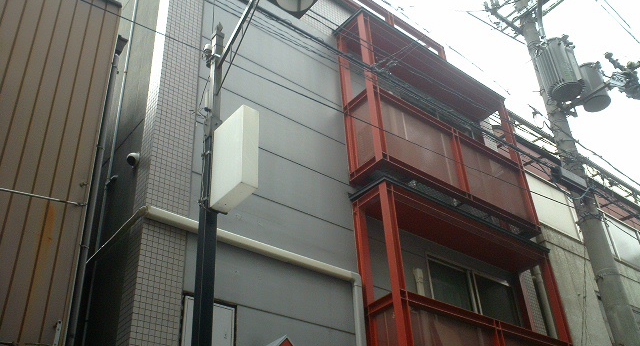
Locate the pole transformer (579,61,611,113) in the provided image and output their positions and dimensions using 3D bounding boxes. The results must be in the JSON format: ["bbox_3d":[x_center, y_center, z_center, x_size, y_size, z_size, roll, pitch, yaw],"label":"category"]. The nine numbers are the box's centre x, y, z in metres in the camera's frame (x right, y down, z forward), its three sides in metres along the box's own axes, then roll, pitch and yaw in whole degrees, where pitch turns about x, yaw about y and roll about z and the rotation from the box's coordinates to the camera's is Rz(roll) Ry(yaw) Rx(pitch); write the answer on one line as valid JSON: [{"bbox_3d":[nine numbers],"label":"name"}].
[{"bbox_3d":[4.546,-1.453,10.861,0.420,0.770,0.450,27,-44,-37],"label":"pole transformer"}]

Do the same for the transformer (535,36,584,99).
[{"bbox_3d":[3.926,-1.685,10.609,0.580,0.960,0.560,-3,-34,0],"label":"transformer"}]

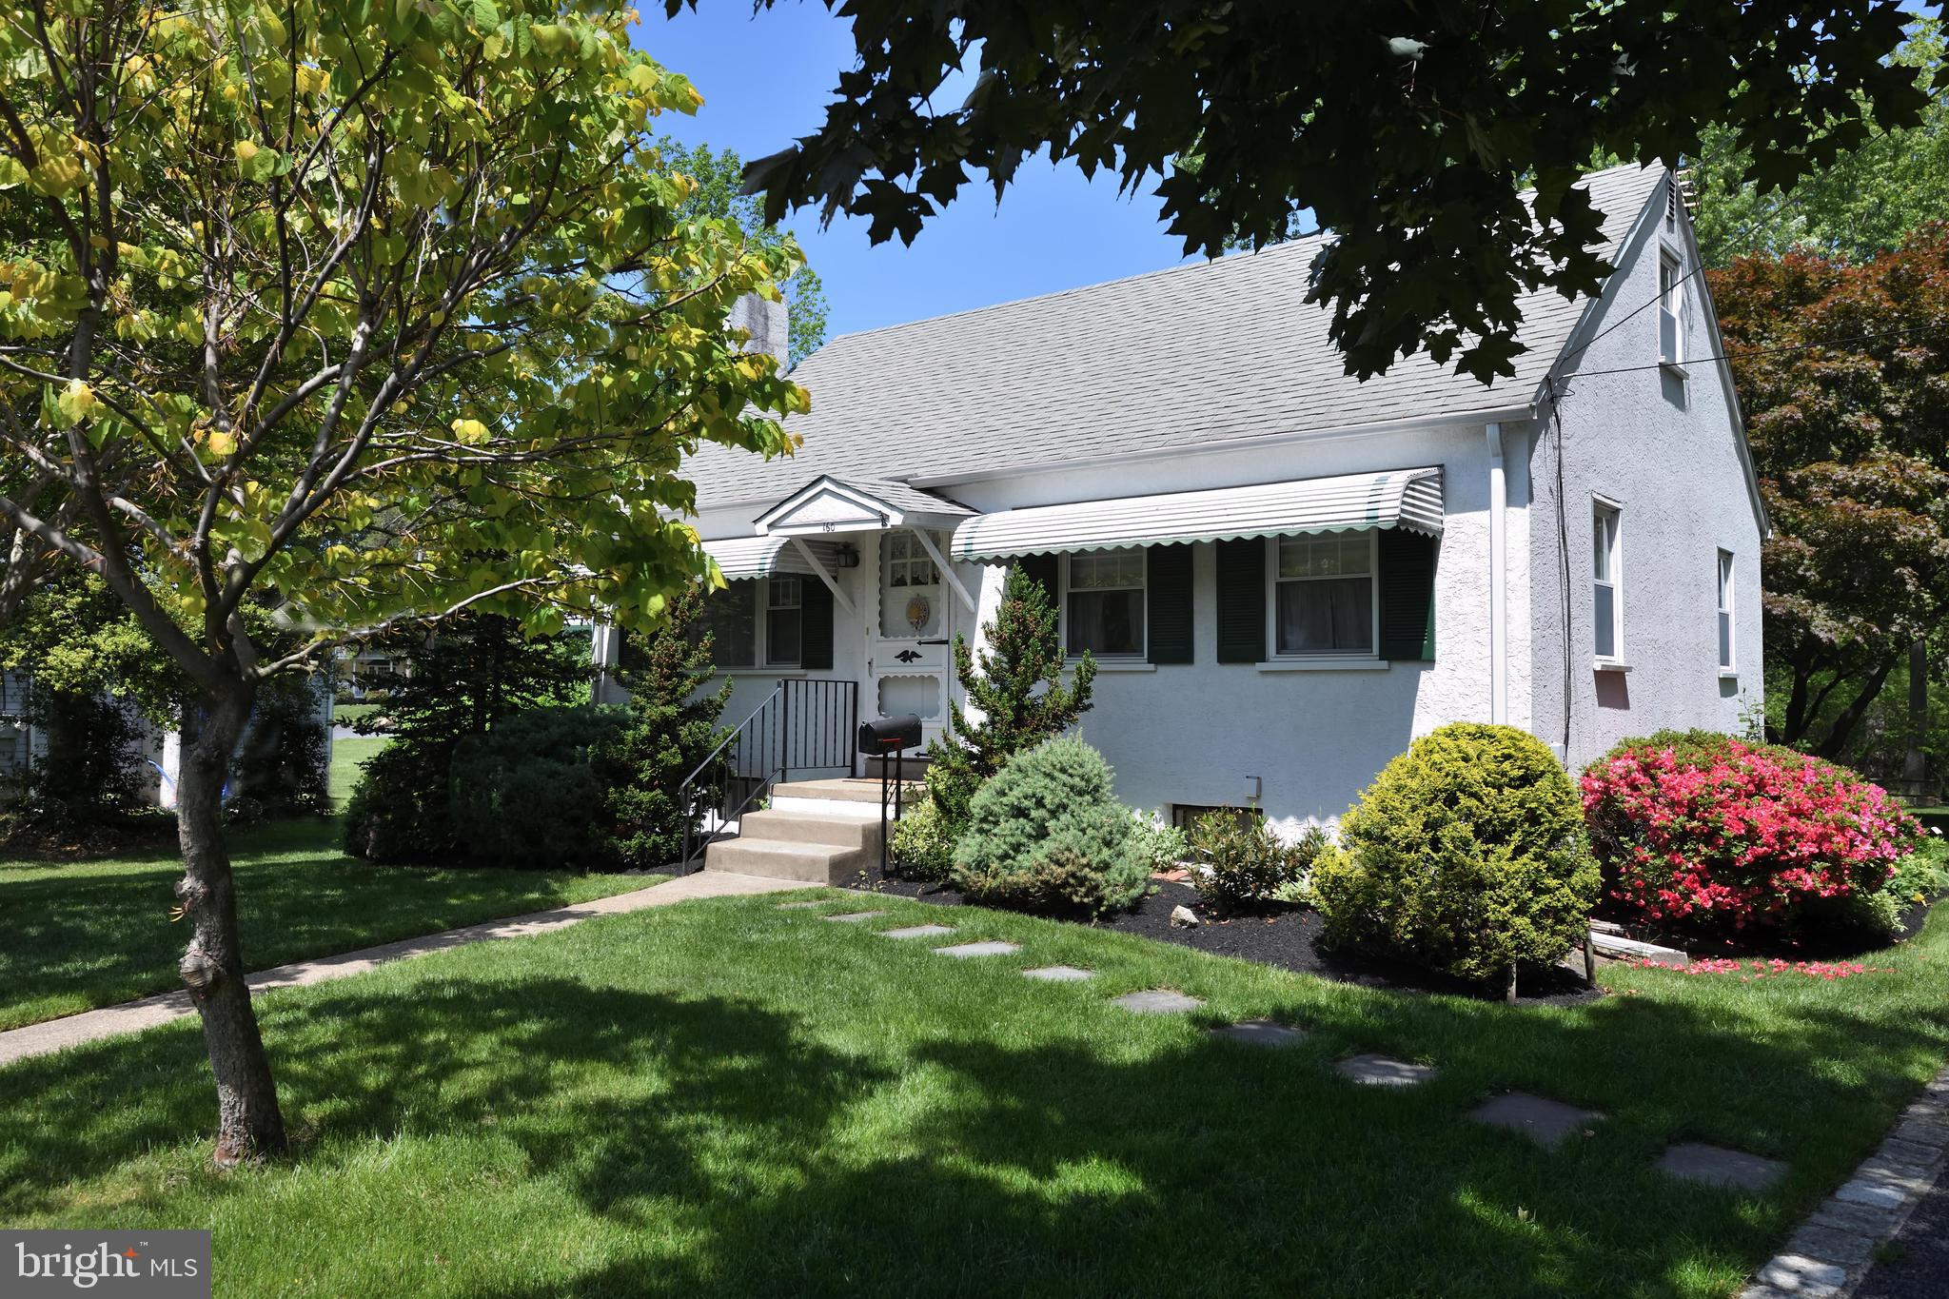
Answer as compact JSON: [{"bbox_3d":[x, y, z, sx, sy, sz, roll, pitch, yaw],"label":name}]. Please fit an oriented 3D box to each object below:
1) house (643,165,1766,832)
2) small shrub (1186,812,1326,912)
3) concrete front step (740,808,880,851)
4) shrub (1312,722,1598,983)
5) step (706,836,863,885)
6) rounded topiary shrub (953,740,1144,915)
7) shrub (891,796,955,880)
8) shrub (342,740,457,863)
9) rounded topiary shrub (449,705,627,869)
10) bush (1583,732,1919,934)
[{"bbox_3d":[2.208,-1.112,15.033,9.788,5.994,8.844,-1,-3,38],"label":"house"},{"bbox_3d":[1.873,1.377,9.362,0.936,0.583,0.748,-1,-3,38],"label":"small shrub"},{"bbox_3d":[-1.268,1.449,11.210,1.347,0.201,0.342,-1,-3,38],"label":"concrete front step"},{"bbox_3d":[2.575,1.017,7.523,1.535,1.251,1.459,-1,-3,38],"label":"shrub"},{"bbox_3d":[-1.490,1.645,10.920,1.347,0.212,0.375,-1,-3,38],"label":"step"},{"bbox_3d":[0.499,1.134,9.421,1.319,1.104,1.253,0,-2,0],"label":"rounded topiary shrub"},{"bbox_3d":[-0.369,1.423,10.712,0.588,0.596,0.588,0,-2,0],"label":"shrub"},{"bbox_3d":[-4.959,1.282,12.369,1.274,0.956,1.211,-1,-3,38],"label":"shrub"},{"bbox_3d":[-3.732,1.118,12.075,1.608,1.268,1.528,-1,-3,38],"label":"rounded topiary shrub"},{"bbox_3d":[4.908,1.109,8.872,2.128,1.178,2.021,-1,-3,38],"label":"bush"}]

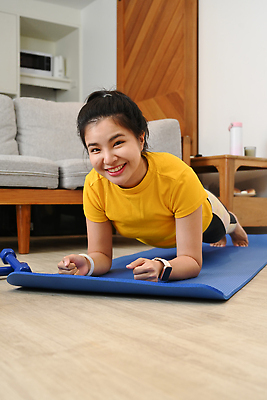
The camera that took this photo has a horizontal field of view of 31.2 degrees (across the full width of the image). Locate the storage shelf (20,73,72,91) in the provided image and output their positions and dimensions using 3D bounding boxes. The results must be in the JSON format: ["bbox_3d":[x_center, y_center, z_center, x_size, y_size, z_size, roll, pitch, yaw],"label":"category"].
[{"bbox_3d":[-1.160,-1.360,5.677,0.706,0.129,0.442,0,1,-33],"label":"storage shelf"}]

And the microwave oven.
[{"bbox_3d":[-1.230,-1.559,5.595,0.450,0.270,0.345,0,1,-33],"label":"microwave oven"}]

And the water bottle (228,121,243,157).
[{"bbox_3d":[0.614,-0.360,2.860,0.080,0.202,0.075,0,1,0],"label":"water bottle"}]

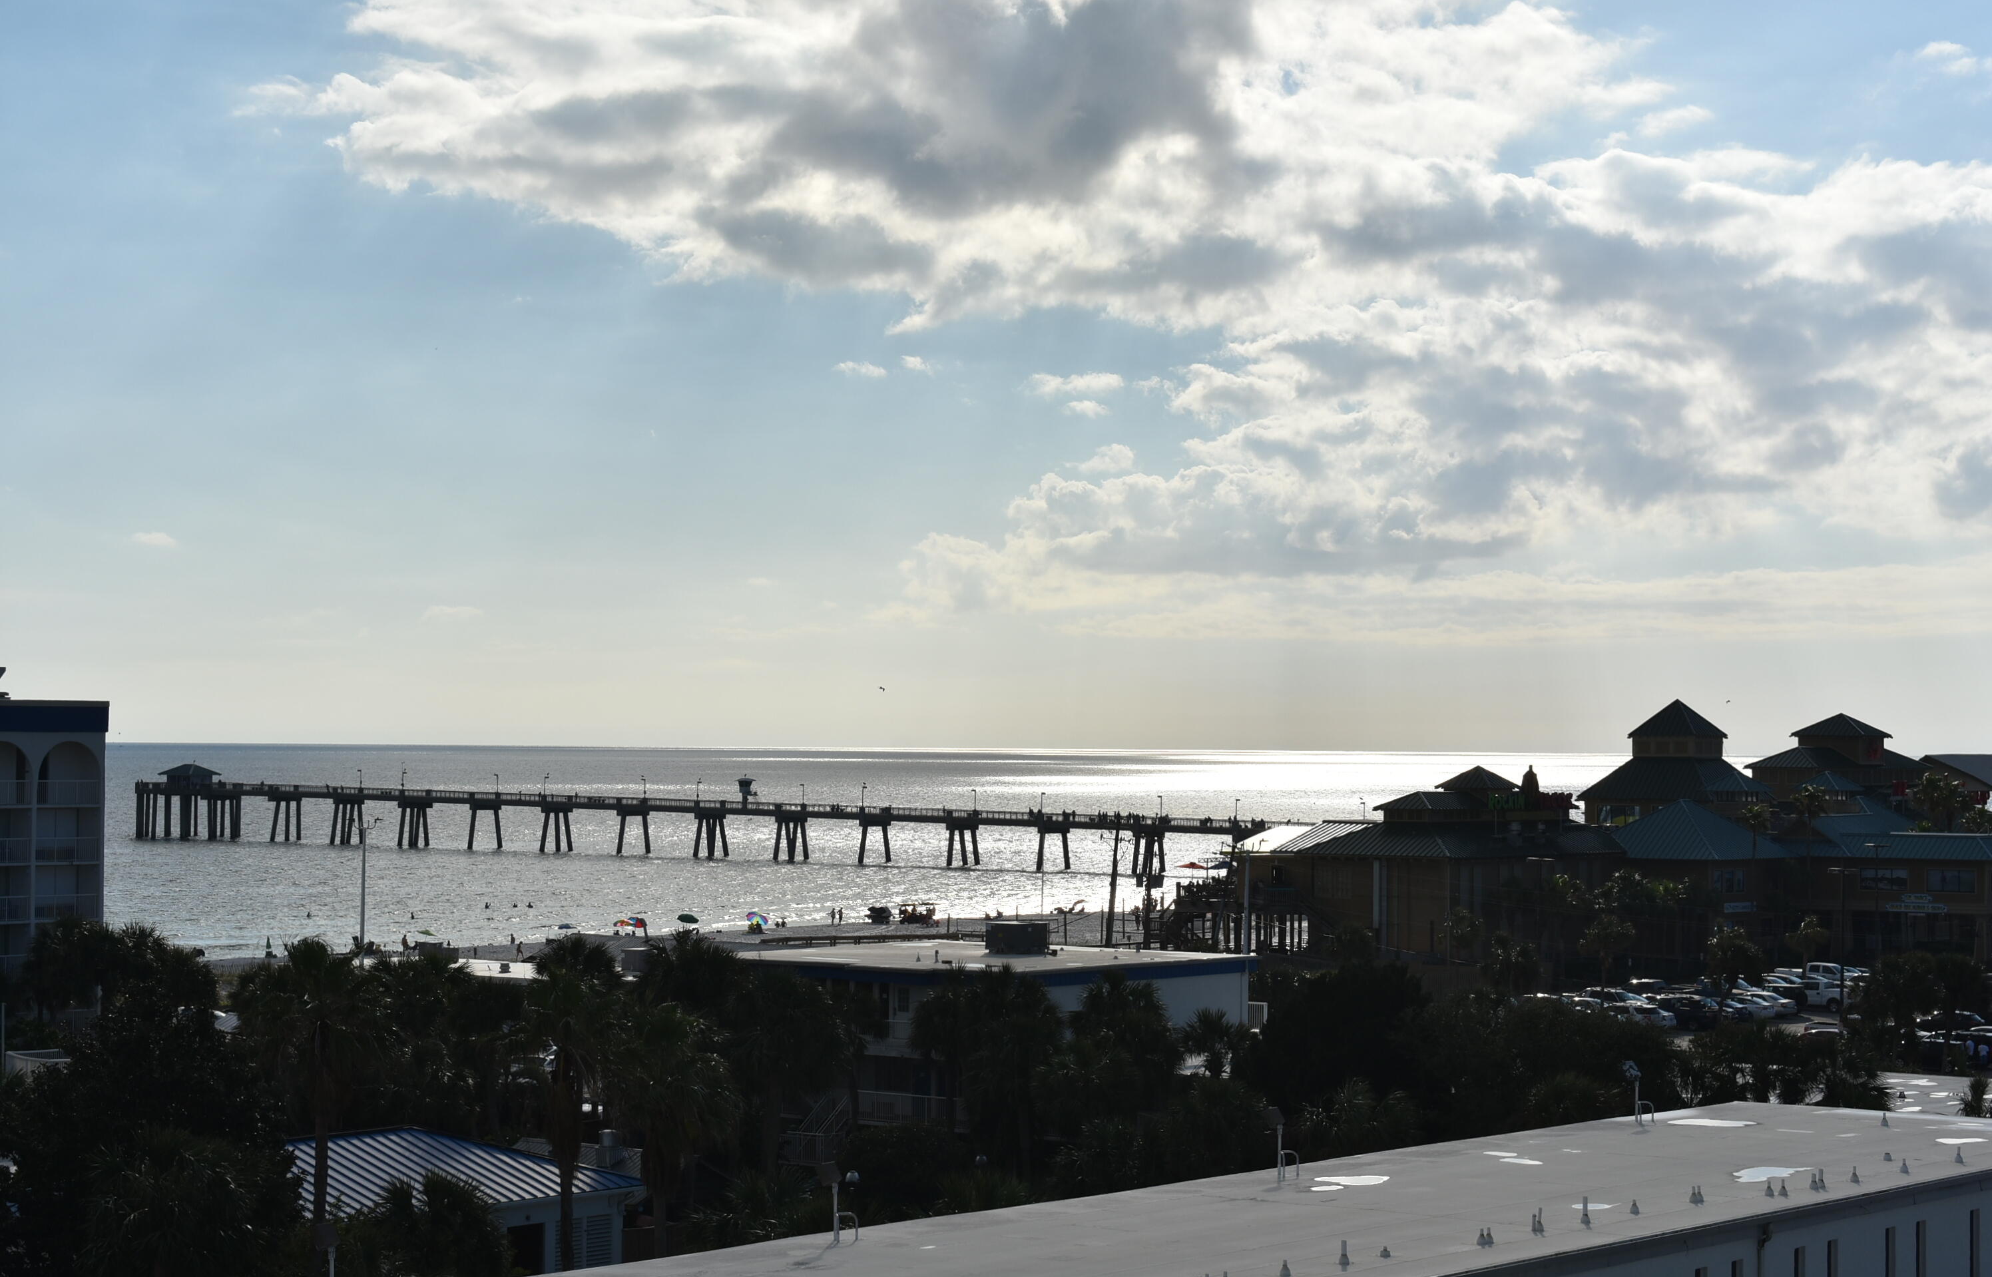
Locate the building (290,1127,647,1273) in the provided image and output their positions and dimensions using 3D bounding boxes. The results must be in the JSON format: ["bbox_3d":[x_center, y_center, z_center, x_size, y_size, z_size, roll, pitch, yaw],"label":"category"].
[{"bbox_3d":[-18.570,16.250,111.400,9.500,4.750,15.300,-1,-2,36],"label":"building"}]

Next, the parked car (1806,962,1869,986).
[{"bbox_3d":[57.466,23.404,276.000,5.600,1.900,2.000,-1,-2,41],"label":"parked car"}]

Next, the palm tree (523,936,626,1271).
[{"bbox_3d":[-11.824,14.018,112.000,3.300,11.116,3.300,0,-1,0],"label":"palm tree"}]

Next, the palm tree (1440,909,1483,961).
[{"bbox_3d":[29.160,19.820,249.000,2.800,6.000,2.800,0,-1,0],"label":"palm tree"}]

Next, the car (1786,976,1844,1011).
[{"bbox_3d":[50.464,22.091,246.386,5.400,1.870,1.950,-1,-2,34],"label":"car"}]

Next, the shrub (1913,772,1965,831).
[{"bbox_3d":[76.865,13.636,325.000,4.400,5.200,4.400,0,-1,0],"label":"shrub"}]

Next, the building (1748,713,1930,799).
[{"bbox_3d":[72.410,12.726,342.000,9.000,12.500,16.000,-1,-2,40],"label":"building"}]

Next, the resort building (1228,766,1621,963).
[{"bbox_3d":[30.700,16.120,274.000,15.500,14.400,25.000,-1,-2,36],"label":"resort building"}]

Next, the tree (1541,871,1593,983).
[{"bbox_3d":[38.937,19.839,271.904,3.400,7.520,3.400,0,-1,8],"label":"tree"}]

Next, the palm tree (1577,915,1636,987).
[{"bbox_3d":[36.500,19.590,239.000,3.400,6.050,3.400,0,-1,0],"label":"palm tree"}]

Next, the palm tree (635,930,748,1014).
[{"bbox_3d":[-10.200,14.905,133.000,3.700,10.445,3.700,0,-1,0],"label":"palm tree"}]

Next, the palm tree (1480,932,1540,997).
[{"bbox_3d":[32.233,20.643,249.940,3.300,4.700,3.300,0,-1,7],"label":"palm tree"}]

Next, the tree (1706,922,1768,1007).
[{"bbox_3d":[43.704,20.012,236.000,3.500,6.404,3.500,0,-1,0],"label":"tree"}]

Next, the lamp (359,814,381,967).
[{"bbox_3d":[-25.304,13.628,159.835,1.300,12.960,0.500,1,-1,-9],"label":"lamp"}]

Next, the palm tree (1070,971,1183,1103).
[{"bbox_3d":[4.480,15.710,139.000,3.800,8.400,3.800,0,-1,0],"label":"palm tree"}]

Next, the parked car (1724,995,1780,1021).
[{"bbox_3d":[44.400,21.920,237.600,4.600,1.460,1.820,-1,-2,36],"label":"parked car"}]

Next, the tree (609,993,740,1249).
[{"bbox_3d":[-8.990,14.490,111.000,3.600,8.950,3.600,0,-1,0],"label":"tree"}]

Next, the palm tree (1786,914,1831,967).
[{"bbox_3d":[51.323,20.338,251.928,2.900,5.670,2.900,0,-1,12],"label":"palm tree"}]

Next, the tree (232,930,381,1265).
[{"bbox_3d":[-19.342,13.943,112.000,4.100,11.141,4.100,0,-1,0],"label":"tree"}]

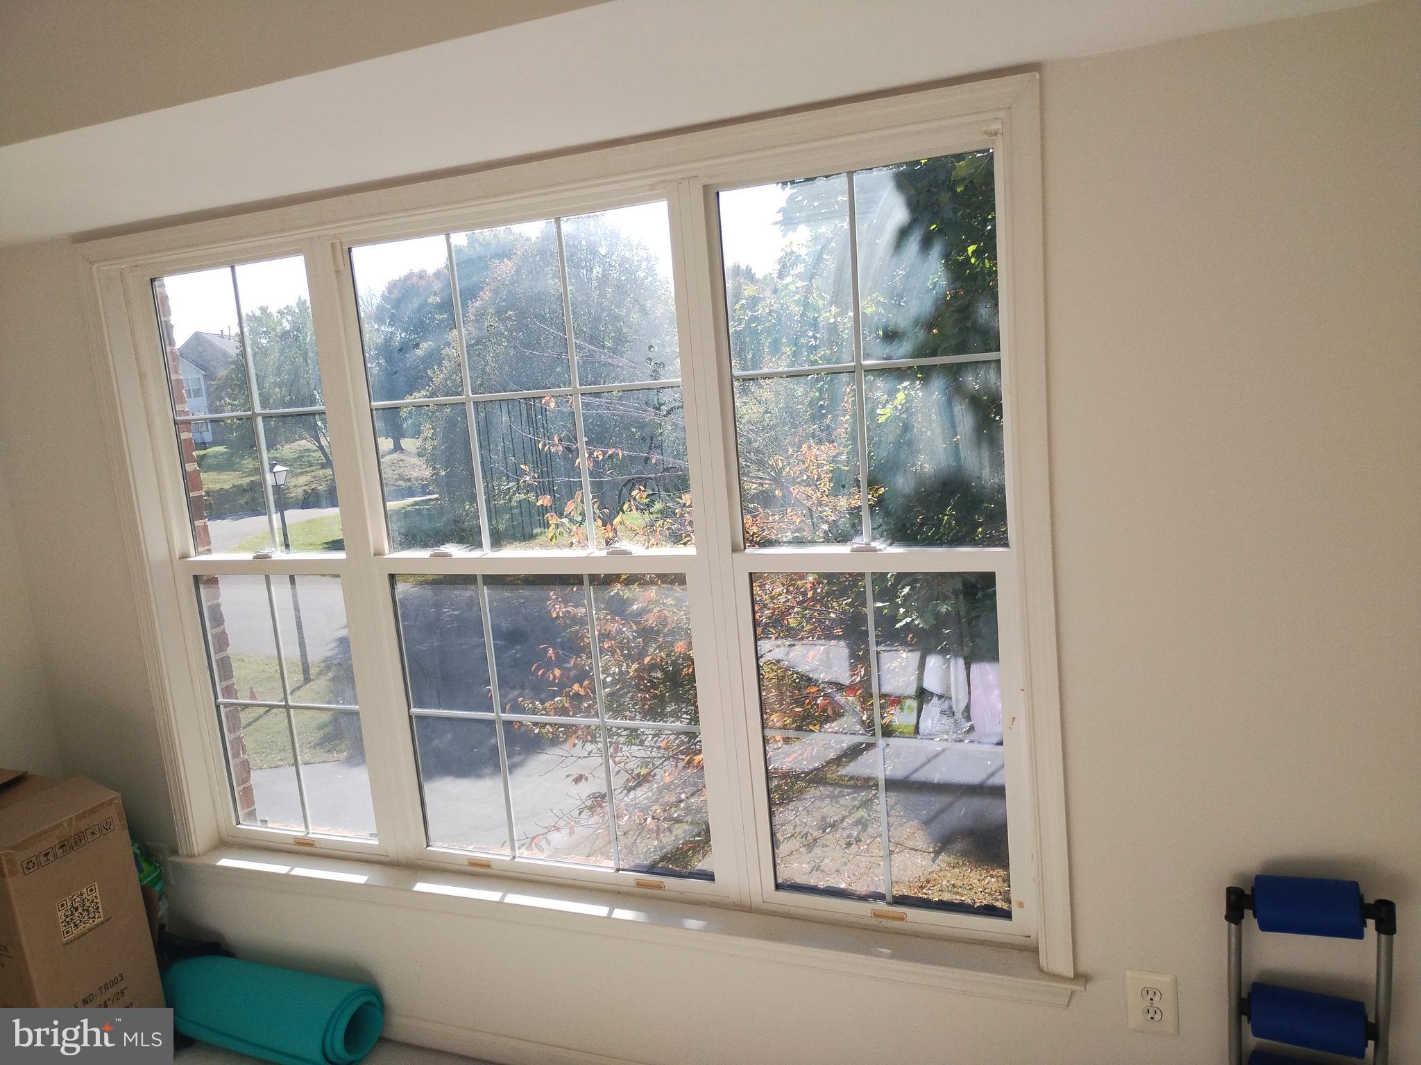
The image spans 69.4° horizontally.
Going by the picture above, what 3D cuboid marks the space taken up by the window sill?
[{"bbox_3d":[-0.374,0.905,2.437,2.390,0.074,0.105,-1,9,22],"label":"window sill"}]

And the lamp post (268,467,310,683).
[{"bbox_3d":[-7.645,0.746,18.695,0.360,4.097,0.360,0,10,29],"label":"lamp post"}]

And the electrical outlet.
[{"bbox_3d":[0.830,0.885,1.925,0.085,0.127,0.010,-1,9,22],"label":"electrical outlet"}]

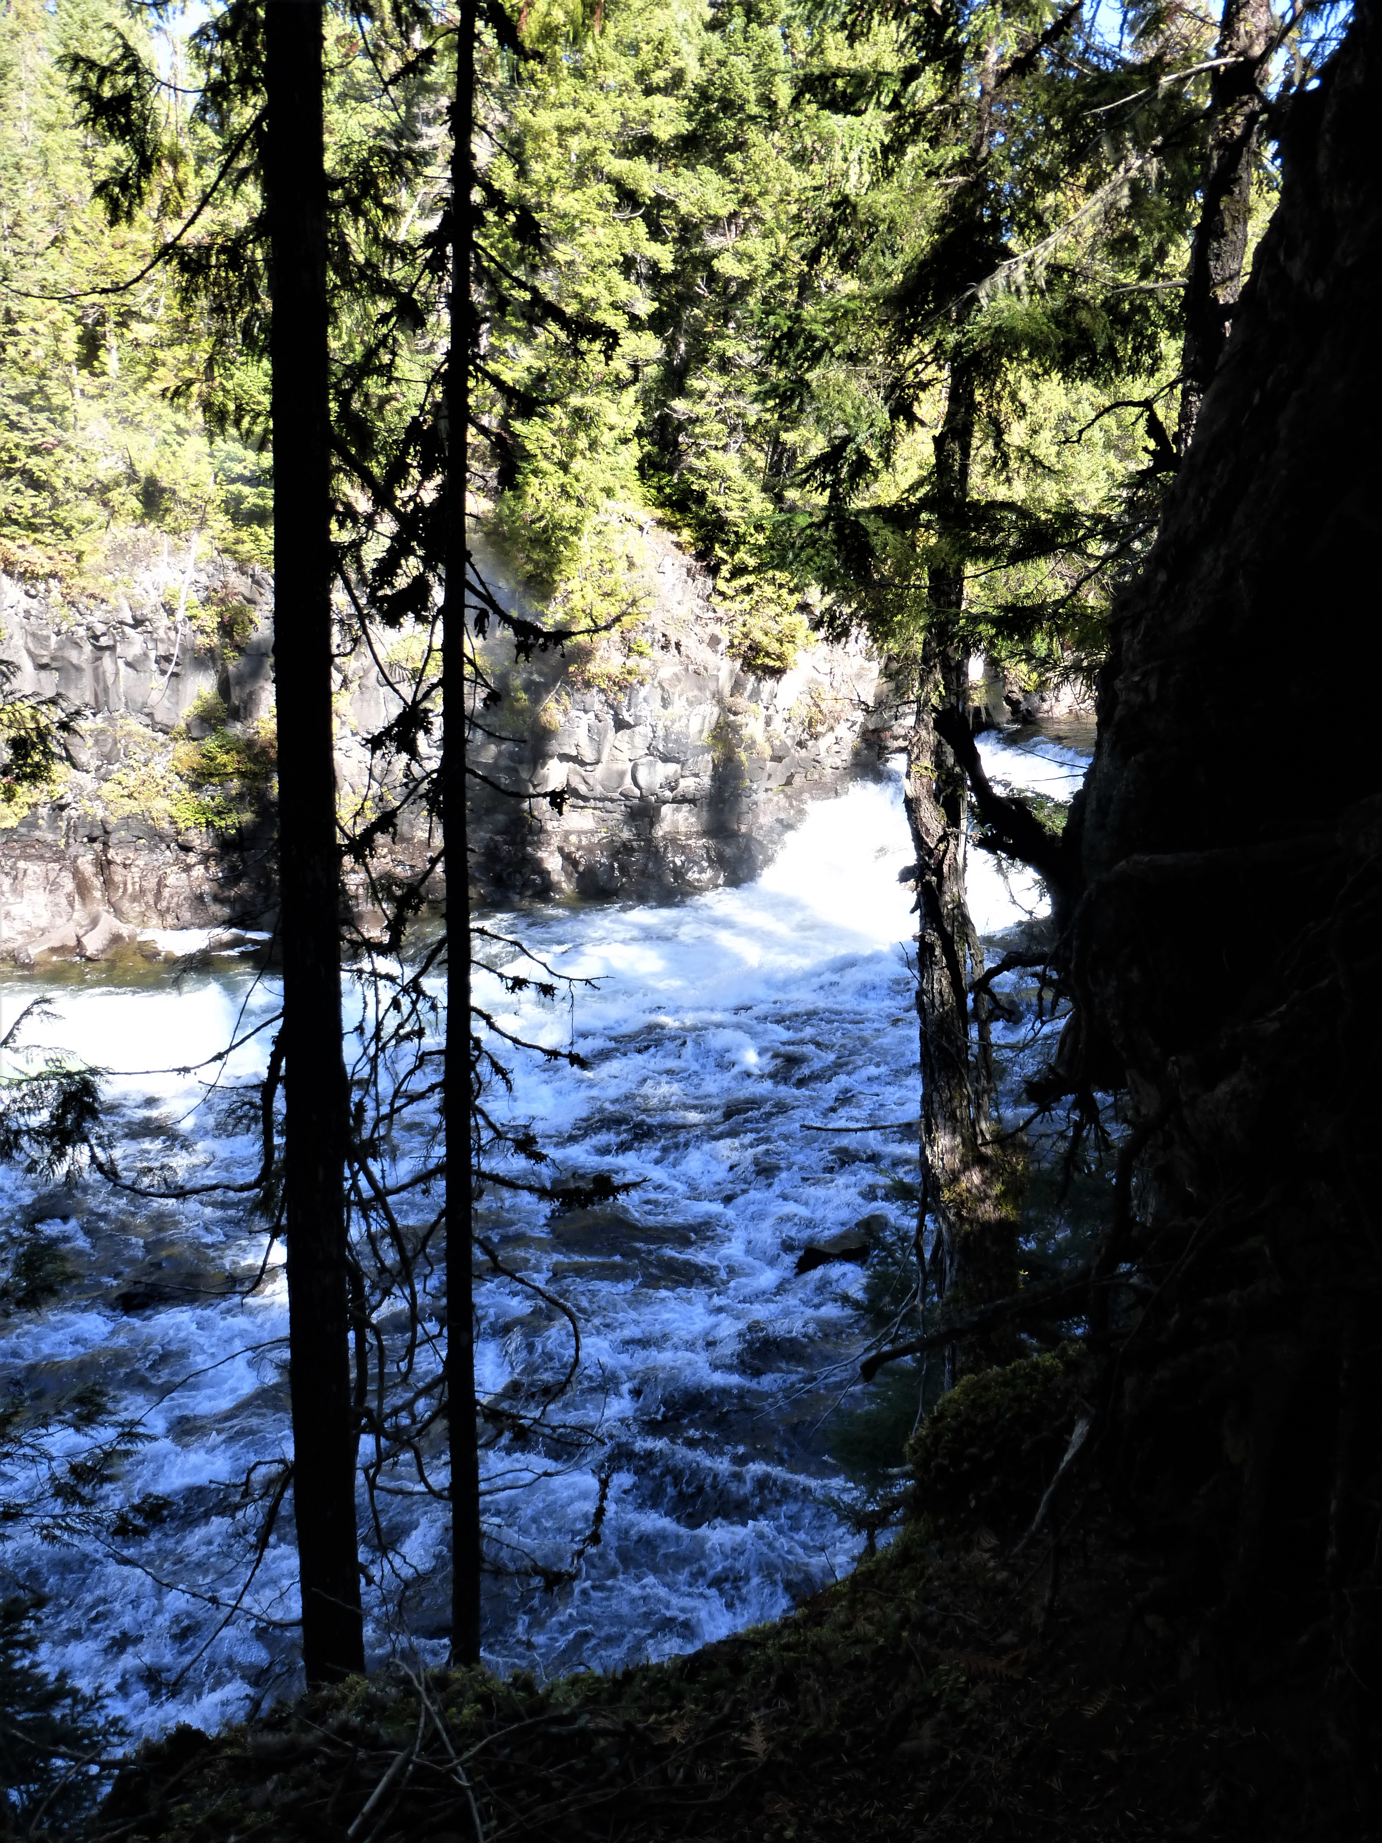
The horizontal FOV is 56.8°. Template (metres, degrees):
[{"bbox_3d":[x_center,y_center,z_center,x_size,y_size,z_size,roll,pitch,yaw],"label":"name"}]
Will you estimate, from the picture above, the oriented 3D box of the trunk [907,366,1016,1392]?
[{"bbox_3d":[1.211,-0.074,5.700,0.470,4.612,0.420,0,11,0],"label":"trunk"}]

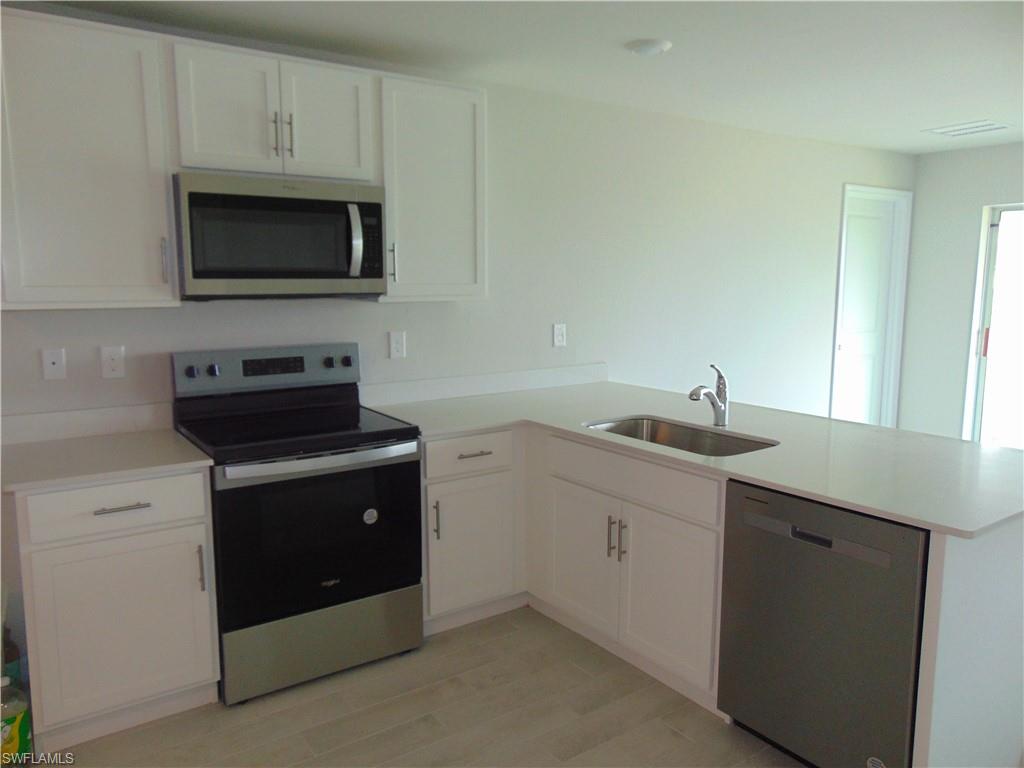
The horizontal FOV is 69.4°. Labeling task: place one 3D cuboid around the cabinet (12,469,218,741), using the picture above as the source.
[{"bbox_3d":[-1.401,0.689,2.619,0.544,0.865,0.630,-6,9,-34],"label":"cabinet"}]

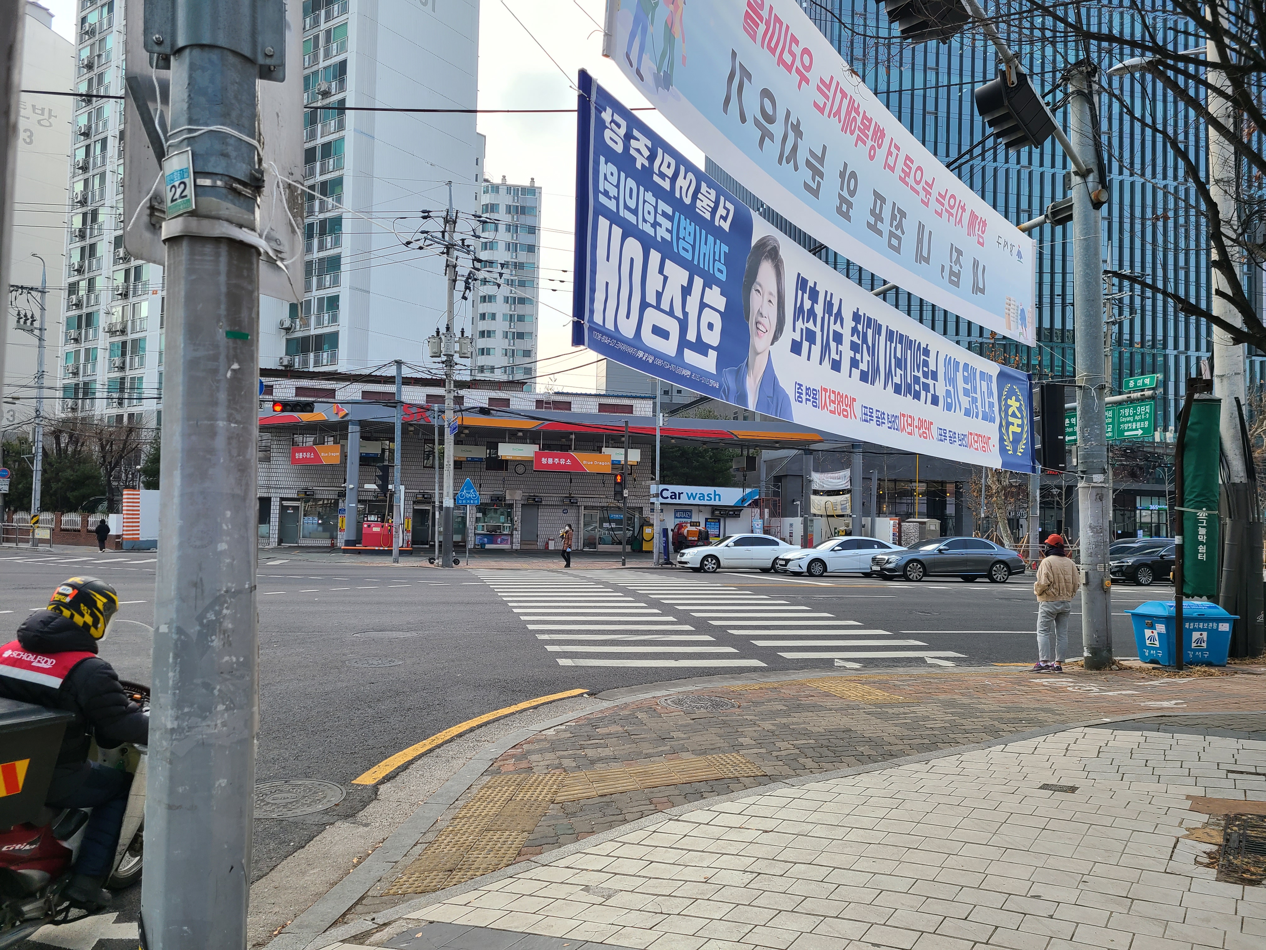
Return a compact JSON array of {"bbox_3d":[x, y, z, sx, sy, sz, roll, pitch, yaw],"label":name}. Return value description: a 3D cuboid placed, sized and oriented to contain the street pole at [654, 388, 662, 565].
[{"bbox_3d":[1.037,-0.042,37.729,0.200,7.286,0.200,2,-2,-13],"label":"street pole"}]

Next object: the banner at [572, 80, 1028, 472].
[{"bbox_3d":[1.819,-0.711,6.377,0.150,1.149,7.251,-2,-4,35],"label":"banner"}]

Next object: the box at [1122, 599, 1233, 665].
[{"bbox_3d":[7.036,1.976,12.188,1.090,0.770,0.770,1,-3,-11],"label":"box"}]

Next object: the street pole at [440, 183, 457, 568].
[{"bbox_3d":[-7.194,-4.013,37.412,0.420,15.245,0.420,1,-3,0],"label":"street pole"}]

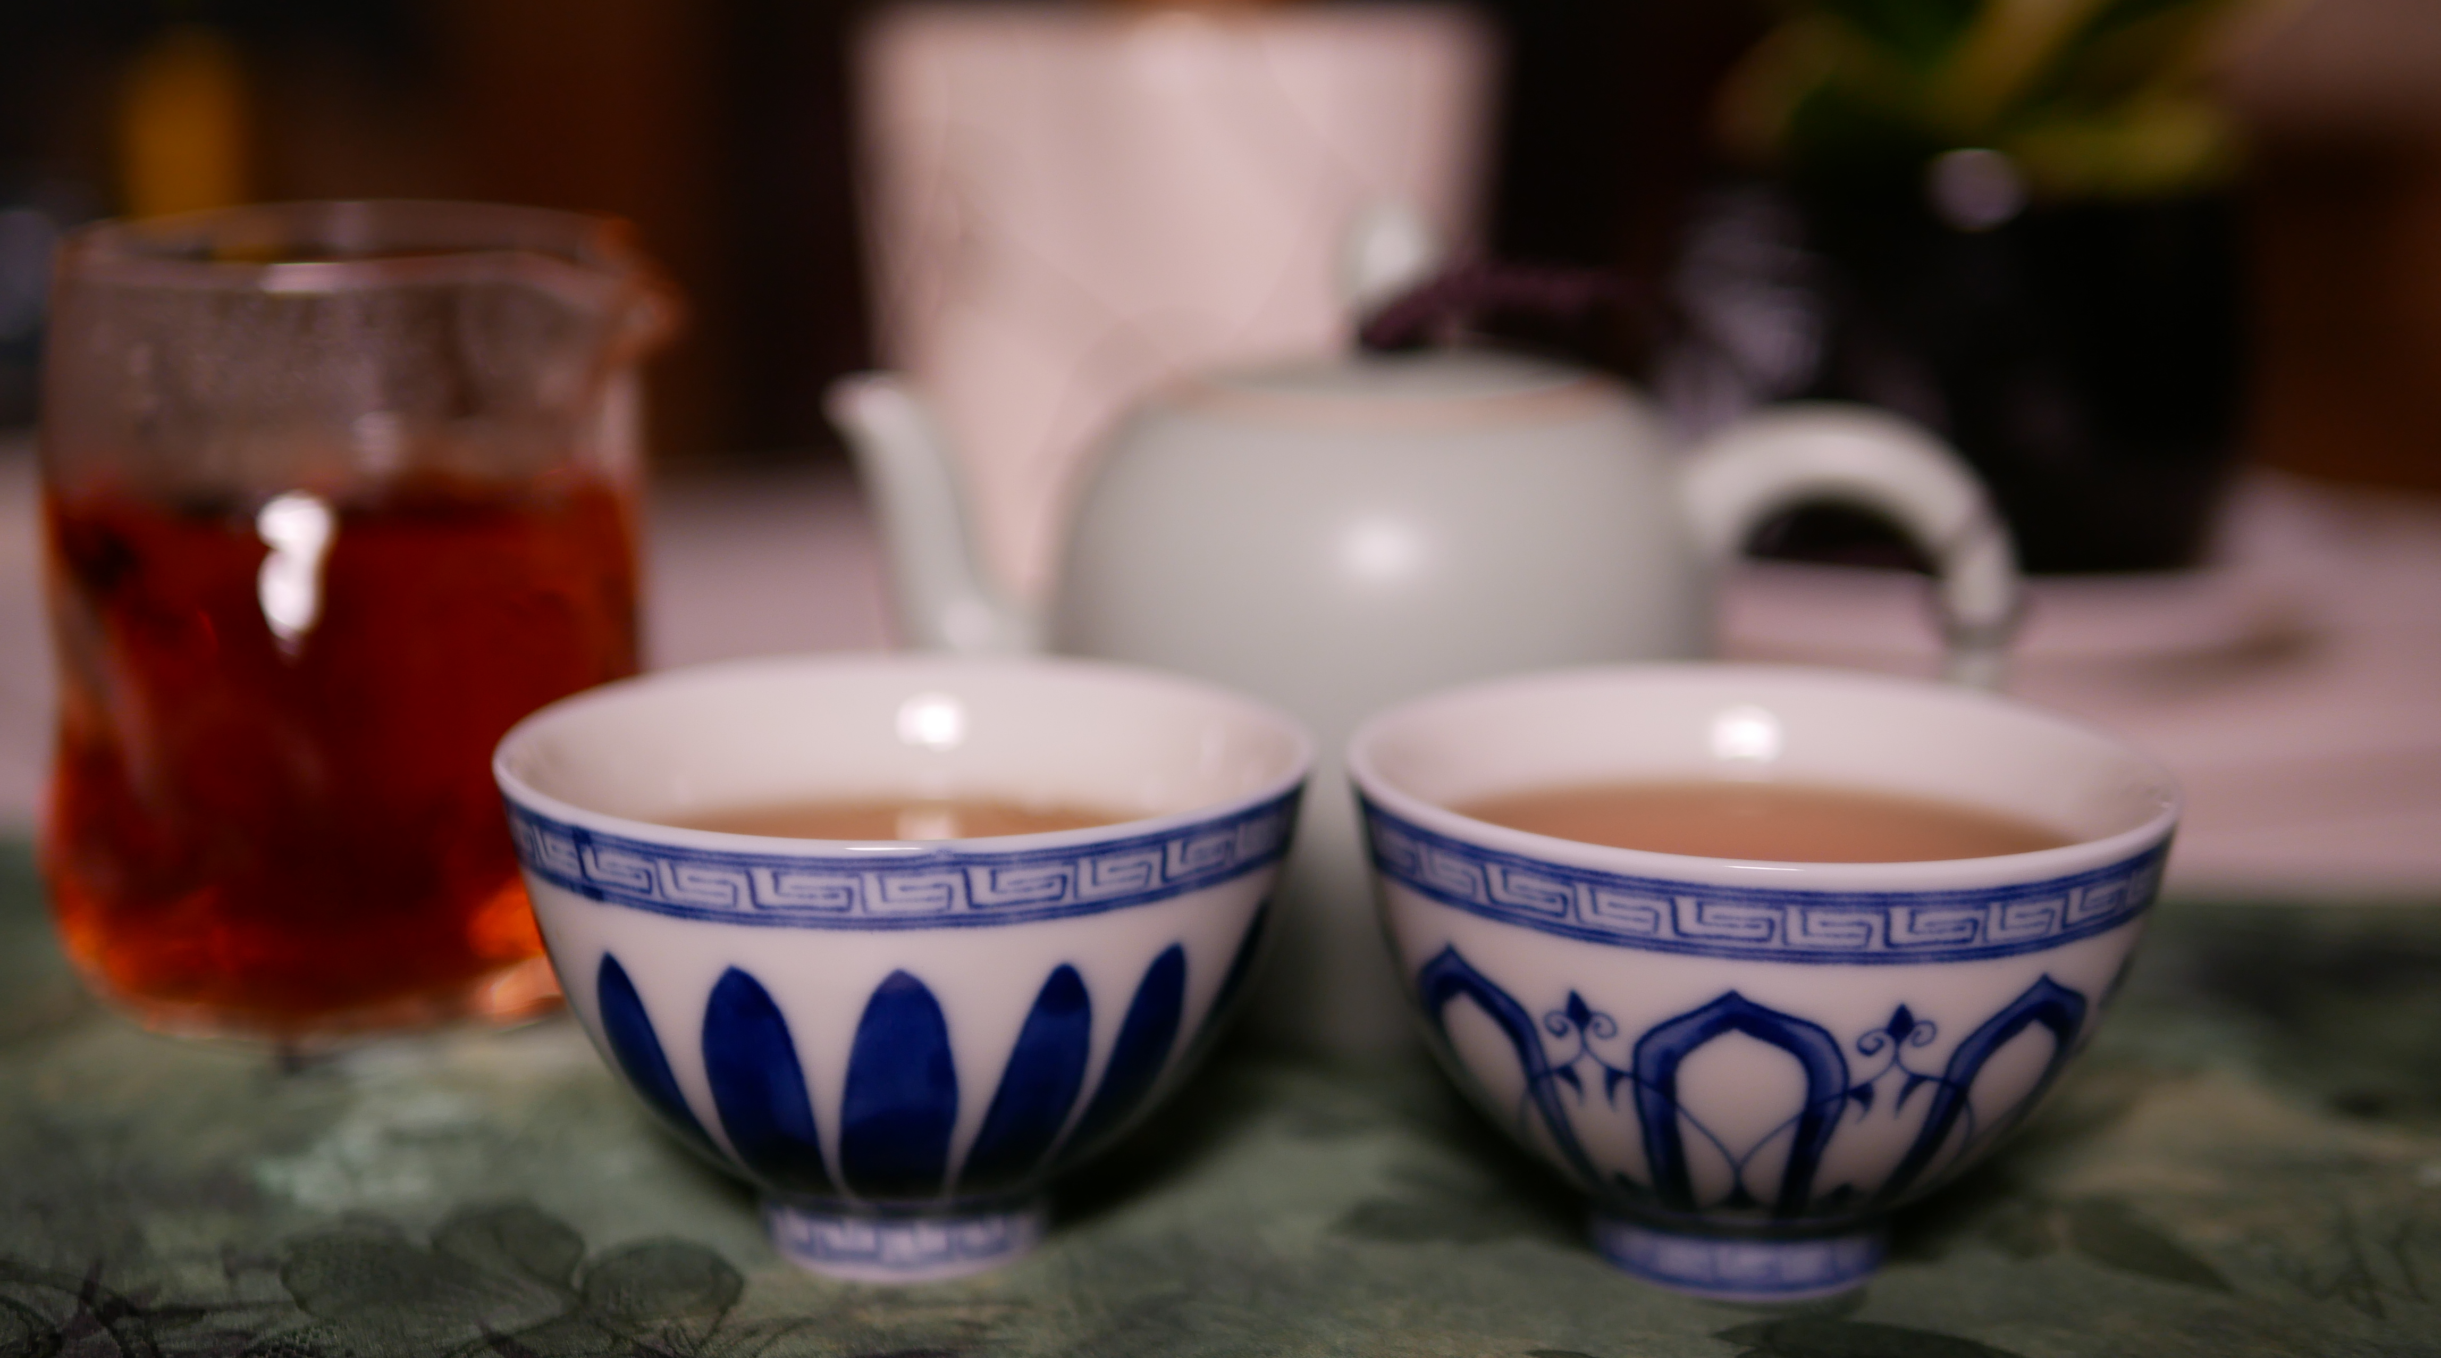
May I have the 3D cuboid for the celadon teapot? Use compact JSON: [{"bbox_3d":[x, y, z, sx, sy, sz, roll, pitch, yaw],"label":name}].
[{"bbox_3d":[0.024,-0.006,0.417,0.139,0.087,0.080,1,13,0],"label":"celadon teapot"}]

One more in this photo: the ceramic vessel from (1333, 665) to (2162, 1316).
[{"bbox_3d":[0.051,0.031,0.338,0.077,0.049,0.077,1,13,0],"label":"ceramic vessel"}]

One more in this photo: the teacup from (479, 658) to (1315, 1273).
[{"bbox_3d":[-0.030,0.030,0.342,0.077,0.049,0.077,1,13,0],"label":"teacup"}]

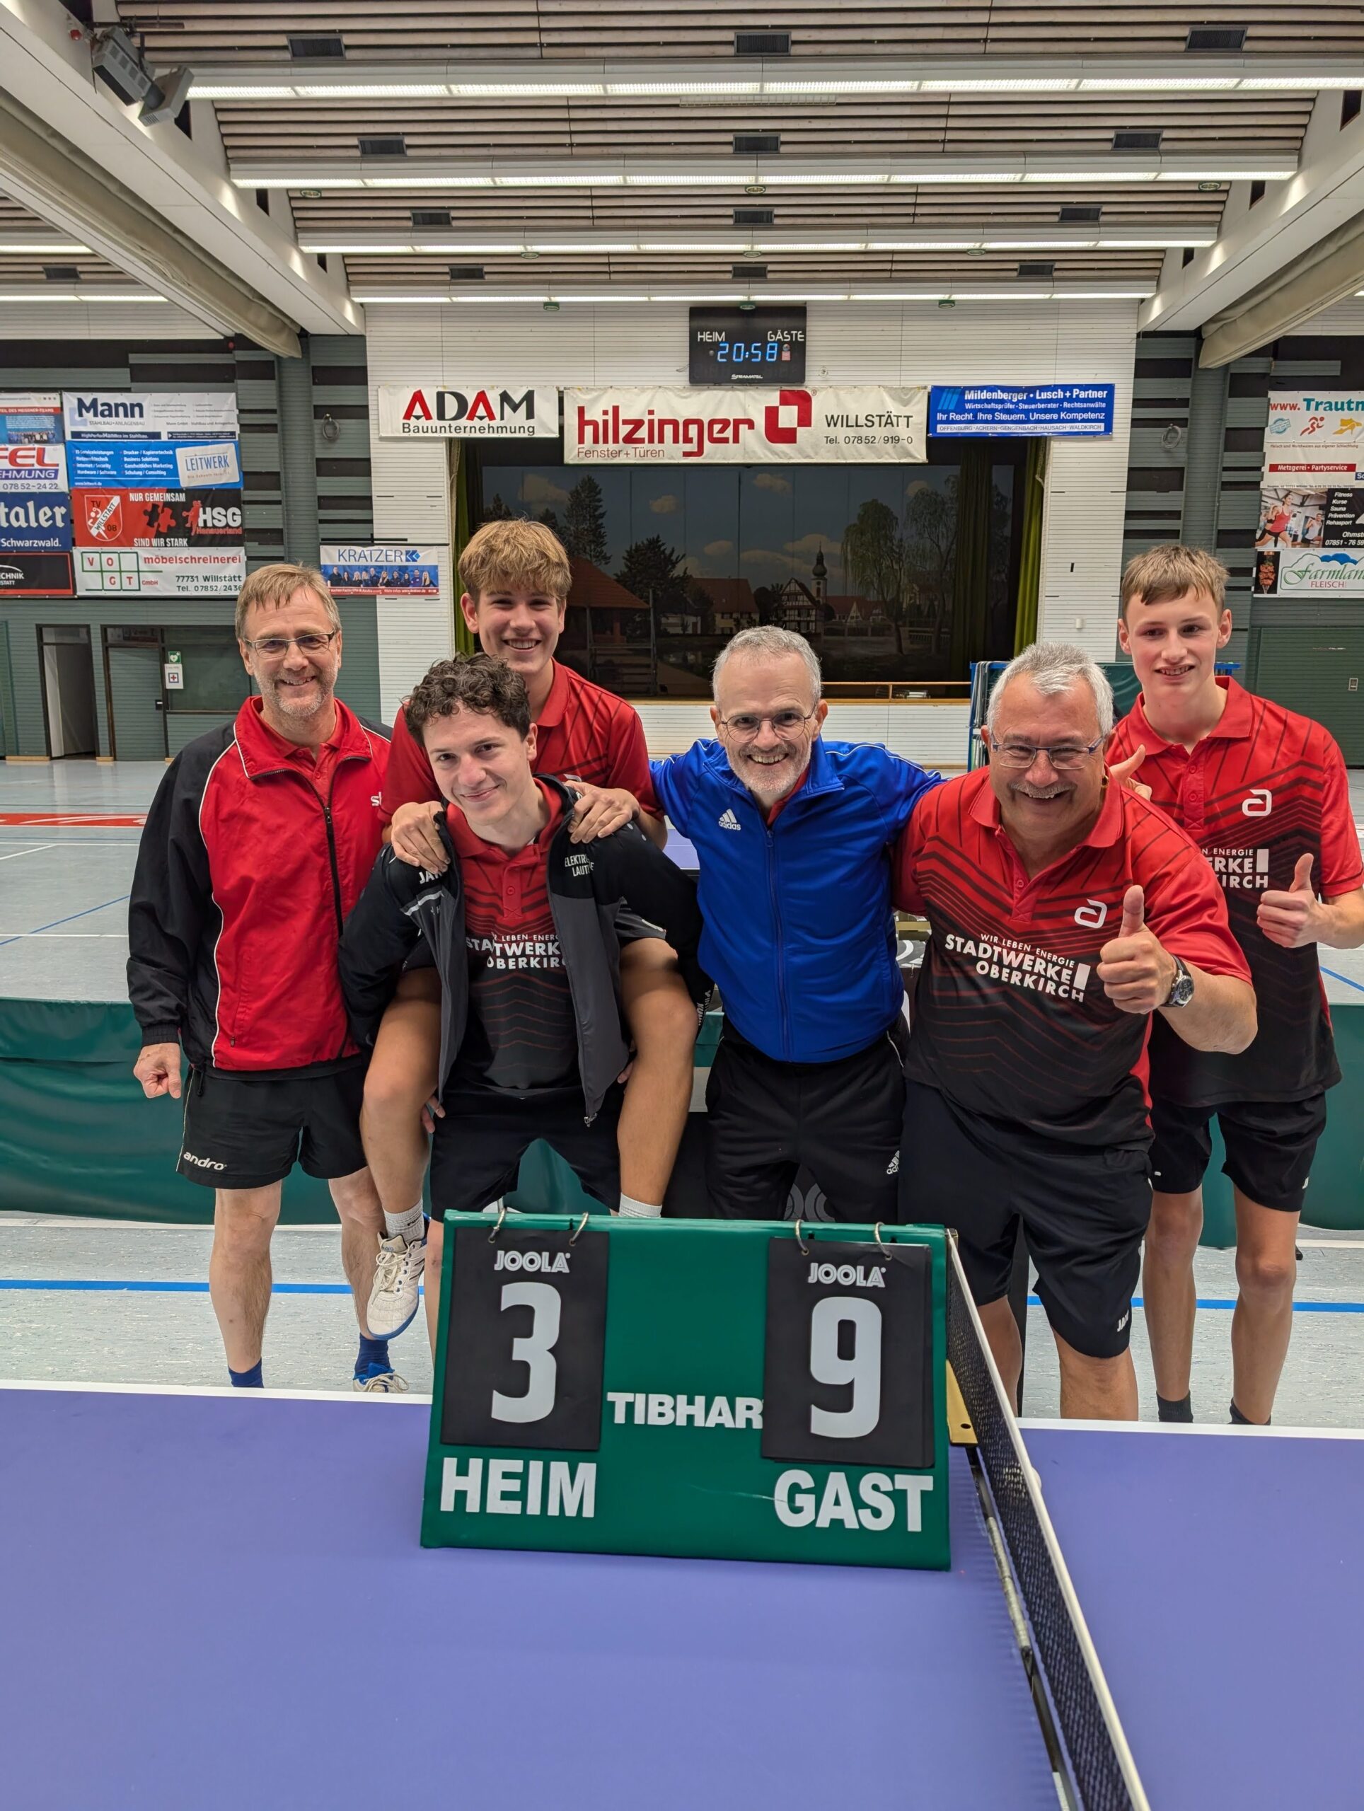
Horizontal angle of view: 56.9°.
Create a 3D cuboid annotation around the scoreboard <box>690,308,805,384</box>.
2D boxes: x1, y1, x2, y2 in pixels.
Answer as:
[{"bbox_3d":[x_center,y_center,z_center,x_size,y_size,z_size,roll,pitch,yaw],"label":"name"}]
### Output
[{"bbox_3d":[1.052,-8.893,20.049,1.852,1.150,0.150,1,11,2],"label":"scoreboard"}]

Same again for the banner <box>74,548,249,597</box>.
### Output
[{"bbox_3d":[-8.829,-5.638,21.295,2.932,0.797,0.030,0,11,2],"label":"banner"}]

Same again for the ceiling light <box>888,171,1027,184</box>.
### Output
[{"bbox_3d":[3.171,-8.447,14.563,1.520,0.070,0.240,1,11,2],"label":"ceiling light"}]

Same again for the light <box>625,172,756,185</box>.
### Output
[{"bbox_3d":[0.108,-8.379,14.469,1.524,0.070,0.220,0,11,2],"label":"light"}]

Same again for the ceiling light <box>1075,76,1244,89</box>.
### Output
[{"bbox_3d":[4.697,-8.116,12.373,1.550,0.080,0.240,1,11,2],"label":"ceiling light"}]

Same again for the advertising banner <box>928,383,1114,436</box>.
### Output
[{"bbox_3d":[5.538,-8.079,20.559,2.987,0.804,0.030,1,11,2],"label":"advertising banner"}]

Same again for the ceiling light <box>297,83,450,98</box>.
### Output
[{"bbox_3d":[-3.049,-8.083,12.445,1.520,0.070,0.240,1,11,2],"label":"ceiling light"}]

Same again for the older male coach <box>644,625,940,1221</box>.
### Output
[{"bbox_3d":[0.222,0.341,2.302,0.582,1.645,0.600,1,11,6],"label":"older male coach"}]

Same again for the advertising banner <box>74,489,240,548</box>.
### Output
[{"bbox_3d":[-8.864,-6.565,21.312,2.917,0.956,0.030,1,11,2],"label":"advertising banner"}]

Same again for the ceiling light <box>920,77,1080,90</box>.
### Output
[{"bbox_3d":[3.087,-8.013,12.238,1.520,0.070,0.240,1,11,2],"label":"ceiling light"}]

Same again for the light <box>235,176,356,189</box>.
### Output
[{"bbox_3d":[-4.552,-8.646,14.990,1.550,0.080,0.240,1,11,2],"label":"light"}]

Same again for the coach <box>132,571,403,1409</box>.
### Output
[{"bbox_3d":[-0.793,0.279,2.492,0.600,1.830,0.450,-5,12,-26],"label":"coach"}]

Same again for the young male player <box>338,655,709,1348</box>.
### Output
[{"bbox_3d":[-0.263,0.379,2.208,0.607,1.600,0.700,0,11,-4],"label":"young male player"}]

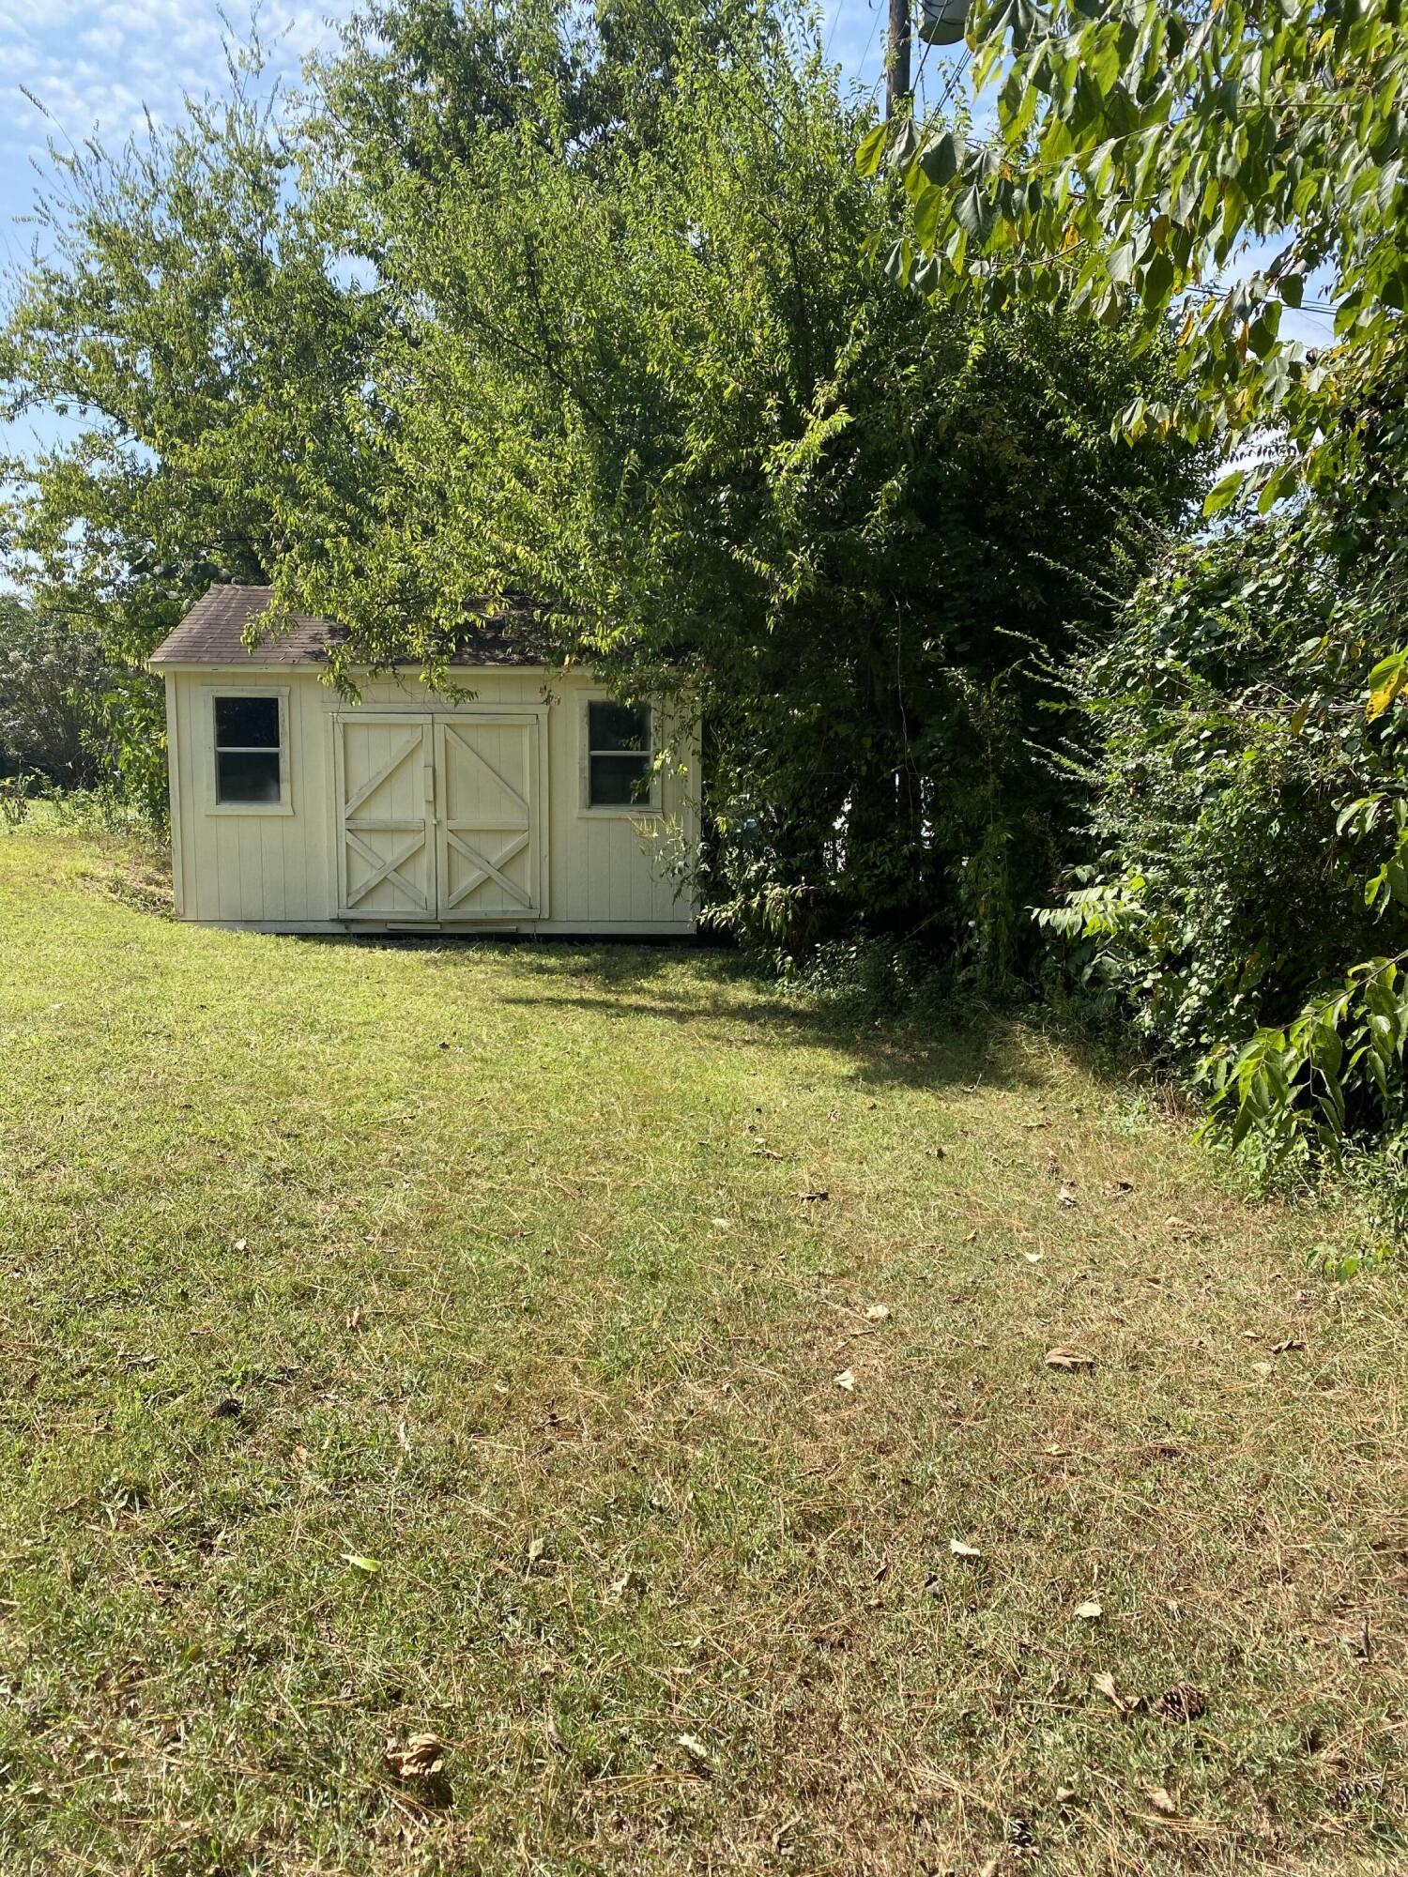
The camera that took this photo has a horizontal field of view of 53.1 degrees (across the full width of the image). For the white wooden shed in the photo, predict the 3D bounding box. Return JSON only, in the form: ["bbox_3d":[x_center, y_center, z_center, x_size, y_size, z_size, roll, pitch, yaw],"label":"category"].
[{"bbox_3d":[-2.573,-1.966,14.960,5.120,3.440,3.970,0,8,-3],"label":"white wooden shed"}]

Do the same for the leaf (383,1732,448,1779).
[{"bbox_3d":[-0.436,1.236,2.134,0.100,0.040,0.065,-1,8,-11],"label":"leaf"}]

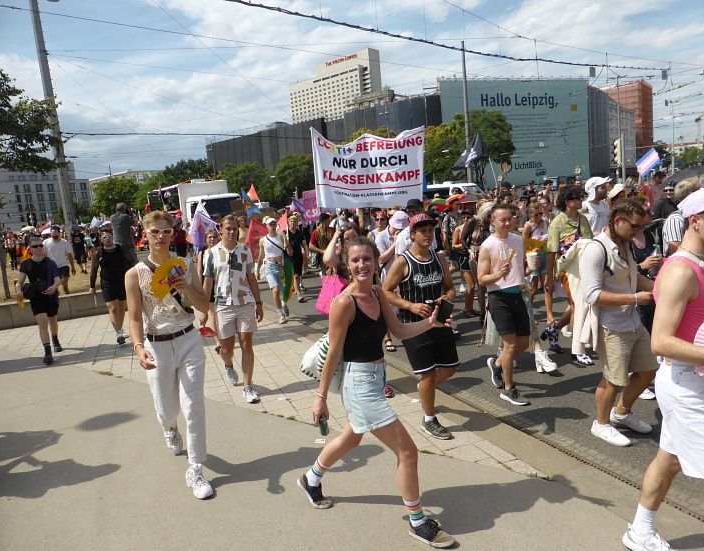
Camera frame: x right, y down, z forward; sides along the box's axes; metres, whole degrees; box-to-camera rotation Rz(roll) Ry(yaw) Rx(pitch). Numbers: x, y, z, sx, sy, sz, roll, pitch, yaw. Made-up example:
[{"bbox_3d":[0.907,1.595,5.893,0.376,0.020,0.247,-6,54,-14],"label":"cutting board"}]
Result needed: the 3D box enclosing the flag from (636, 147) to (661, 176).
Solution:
[{"bbox_3d":[5.713,-2.185,9.800,0.450,0.300,0.080,-35,3,29],"label":"flag"}]

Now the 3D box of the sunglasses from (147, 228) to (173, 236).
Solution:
[{"bbox_3d":[-1.230,-0.276,3.270,0.150,0.052,0.150,-9,10,-26],"label":"sunglasses"}]

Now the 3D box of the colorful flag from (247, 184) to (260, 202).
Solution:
[{"bbox_3d":[-2.322,-1.933,12.000,0.330,0.450,0.120,-7,9,-10],"label":"colorful flag"}]

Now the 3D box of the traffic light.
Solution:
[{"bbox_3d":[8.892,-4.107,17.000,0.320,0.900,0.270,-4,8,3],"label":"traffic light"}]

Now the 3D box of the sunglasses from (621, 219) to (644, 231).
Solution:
[{"bbox_3d":[1.900,-0.344,3.430,0.148,0.050,0.150,-12,33,-37],"label":"sunglasses"}]

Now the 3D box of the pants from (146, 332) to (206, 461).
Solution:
[{"bbox_3d":[-1.310,0.884,3.780,0.420,0.920,0.750,-7,8,-21],"label":"pants"}]

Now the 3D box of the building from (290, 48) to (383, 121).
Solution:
[{"bbox_3d":[-9.753,-100.432,355.173,64.000,95.000,27.000,2,11,38],"label":"building"}]

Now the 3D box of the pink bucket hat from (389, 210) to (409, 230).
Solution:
[{"bbox_3d":[0.539,-0.621,5.750,0.200,0.160,0.250,-9,24,-27],"label":"pink bucket hat"}]

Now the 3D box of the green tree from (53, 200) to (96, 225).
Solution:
[{"bbox_3d":[-46.221,-9.278,85.446,7.000,6.570,6.500,-9,9,-30],"label":"green tree"}]

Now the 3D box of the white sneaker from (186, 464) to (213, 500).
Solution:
[{"bbox_3d":[-1.040,1.400,3.461,0.115,0.125,0.300,-9,8,-30],"label":"white sneaker"}]

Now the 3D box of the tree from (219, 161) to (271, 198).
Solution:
[{"bbox_3d":[-15.255,-11.698,75.652,8.000,10.600,8.000,-5,7,0],"label":"tree"}]

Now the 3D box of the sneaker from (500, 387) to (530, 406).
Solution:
[{"bbox_3d":[1.410,1.043,4.426,0.107,0.115,0.292,-11,11,-34],"label":"sneaker"}]

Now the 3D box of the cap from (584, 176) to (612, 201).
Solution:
[{"bbox_3d":[2.556,-0.906,5.300,0.270,0.220,0.190,-10,8,25],"label":"cap"}]

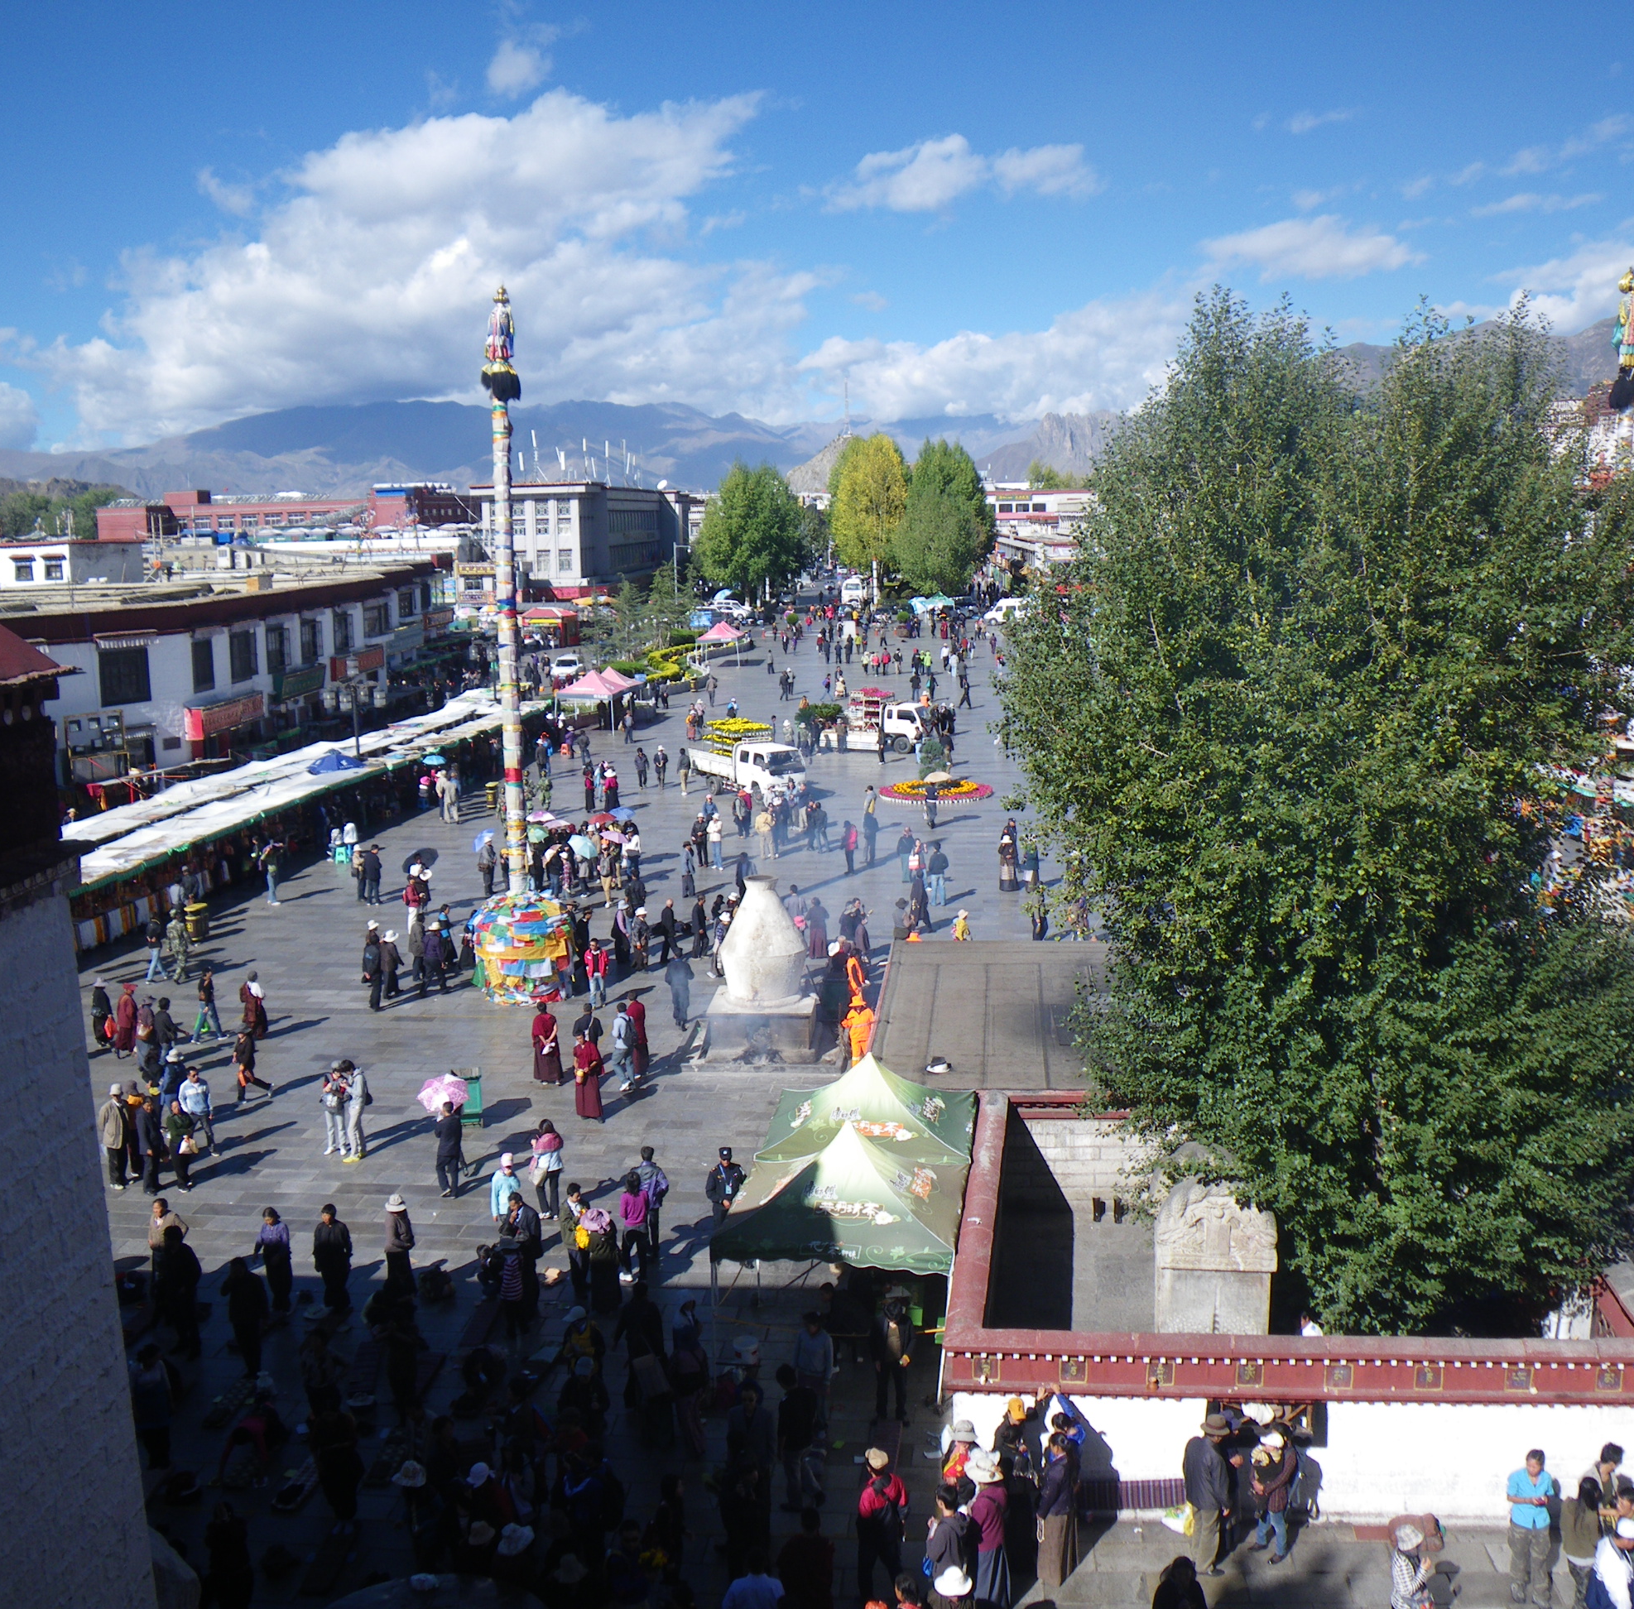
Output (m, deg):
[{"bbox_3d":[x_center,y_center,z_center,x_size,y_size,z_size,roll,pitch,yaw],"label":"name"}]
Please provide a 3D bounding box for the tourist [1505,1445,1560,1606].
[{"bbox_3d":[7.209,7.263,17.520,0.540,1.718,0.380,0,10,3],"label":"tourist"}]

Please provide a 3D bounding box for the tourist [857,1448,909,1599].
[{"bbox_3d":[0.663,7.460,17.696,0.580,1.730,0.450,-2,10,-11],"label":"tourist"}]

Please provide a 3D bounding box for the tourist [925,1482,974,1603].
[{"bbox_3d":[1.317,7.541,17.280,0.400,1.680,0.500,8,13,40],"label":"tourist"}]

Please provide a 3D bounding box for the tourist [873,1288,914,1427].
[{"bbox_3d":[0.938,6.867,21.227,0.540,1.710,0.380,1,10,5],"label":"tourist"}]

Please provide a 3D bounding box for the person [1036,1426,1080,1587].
[{"bbox_3d":[2.444,7.104,17.605,0.420,1.705,0.450,-5,11,-25],"label":"person"}]

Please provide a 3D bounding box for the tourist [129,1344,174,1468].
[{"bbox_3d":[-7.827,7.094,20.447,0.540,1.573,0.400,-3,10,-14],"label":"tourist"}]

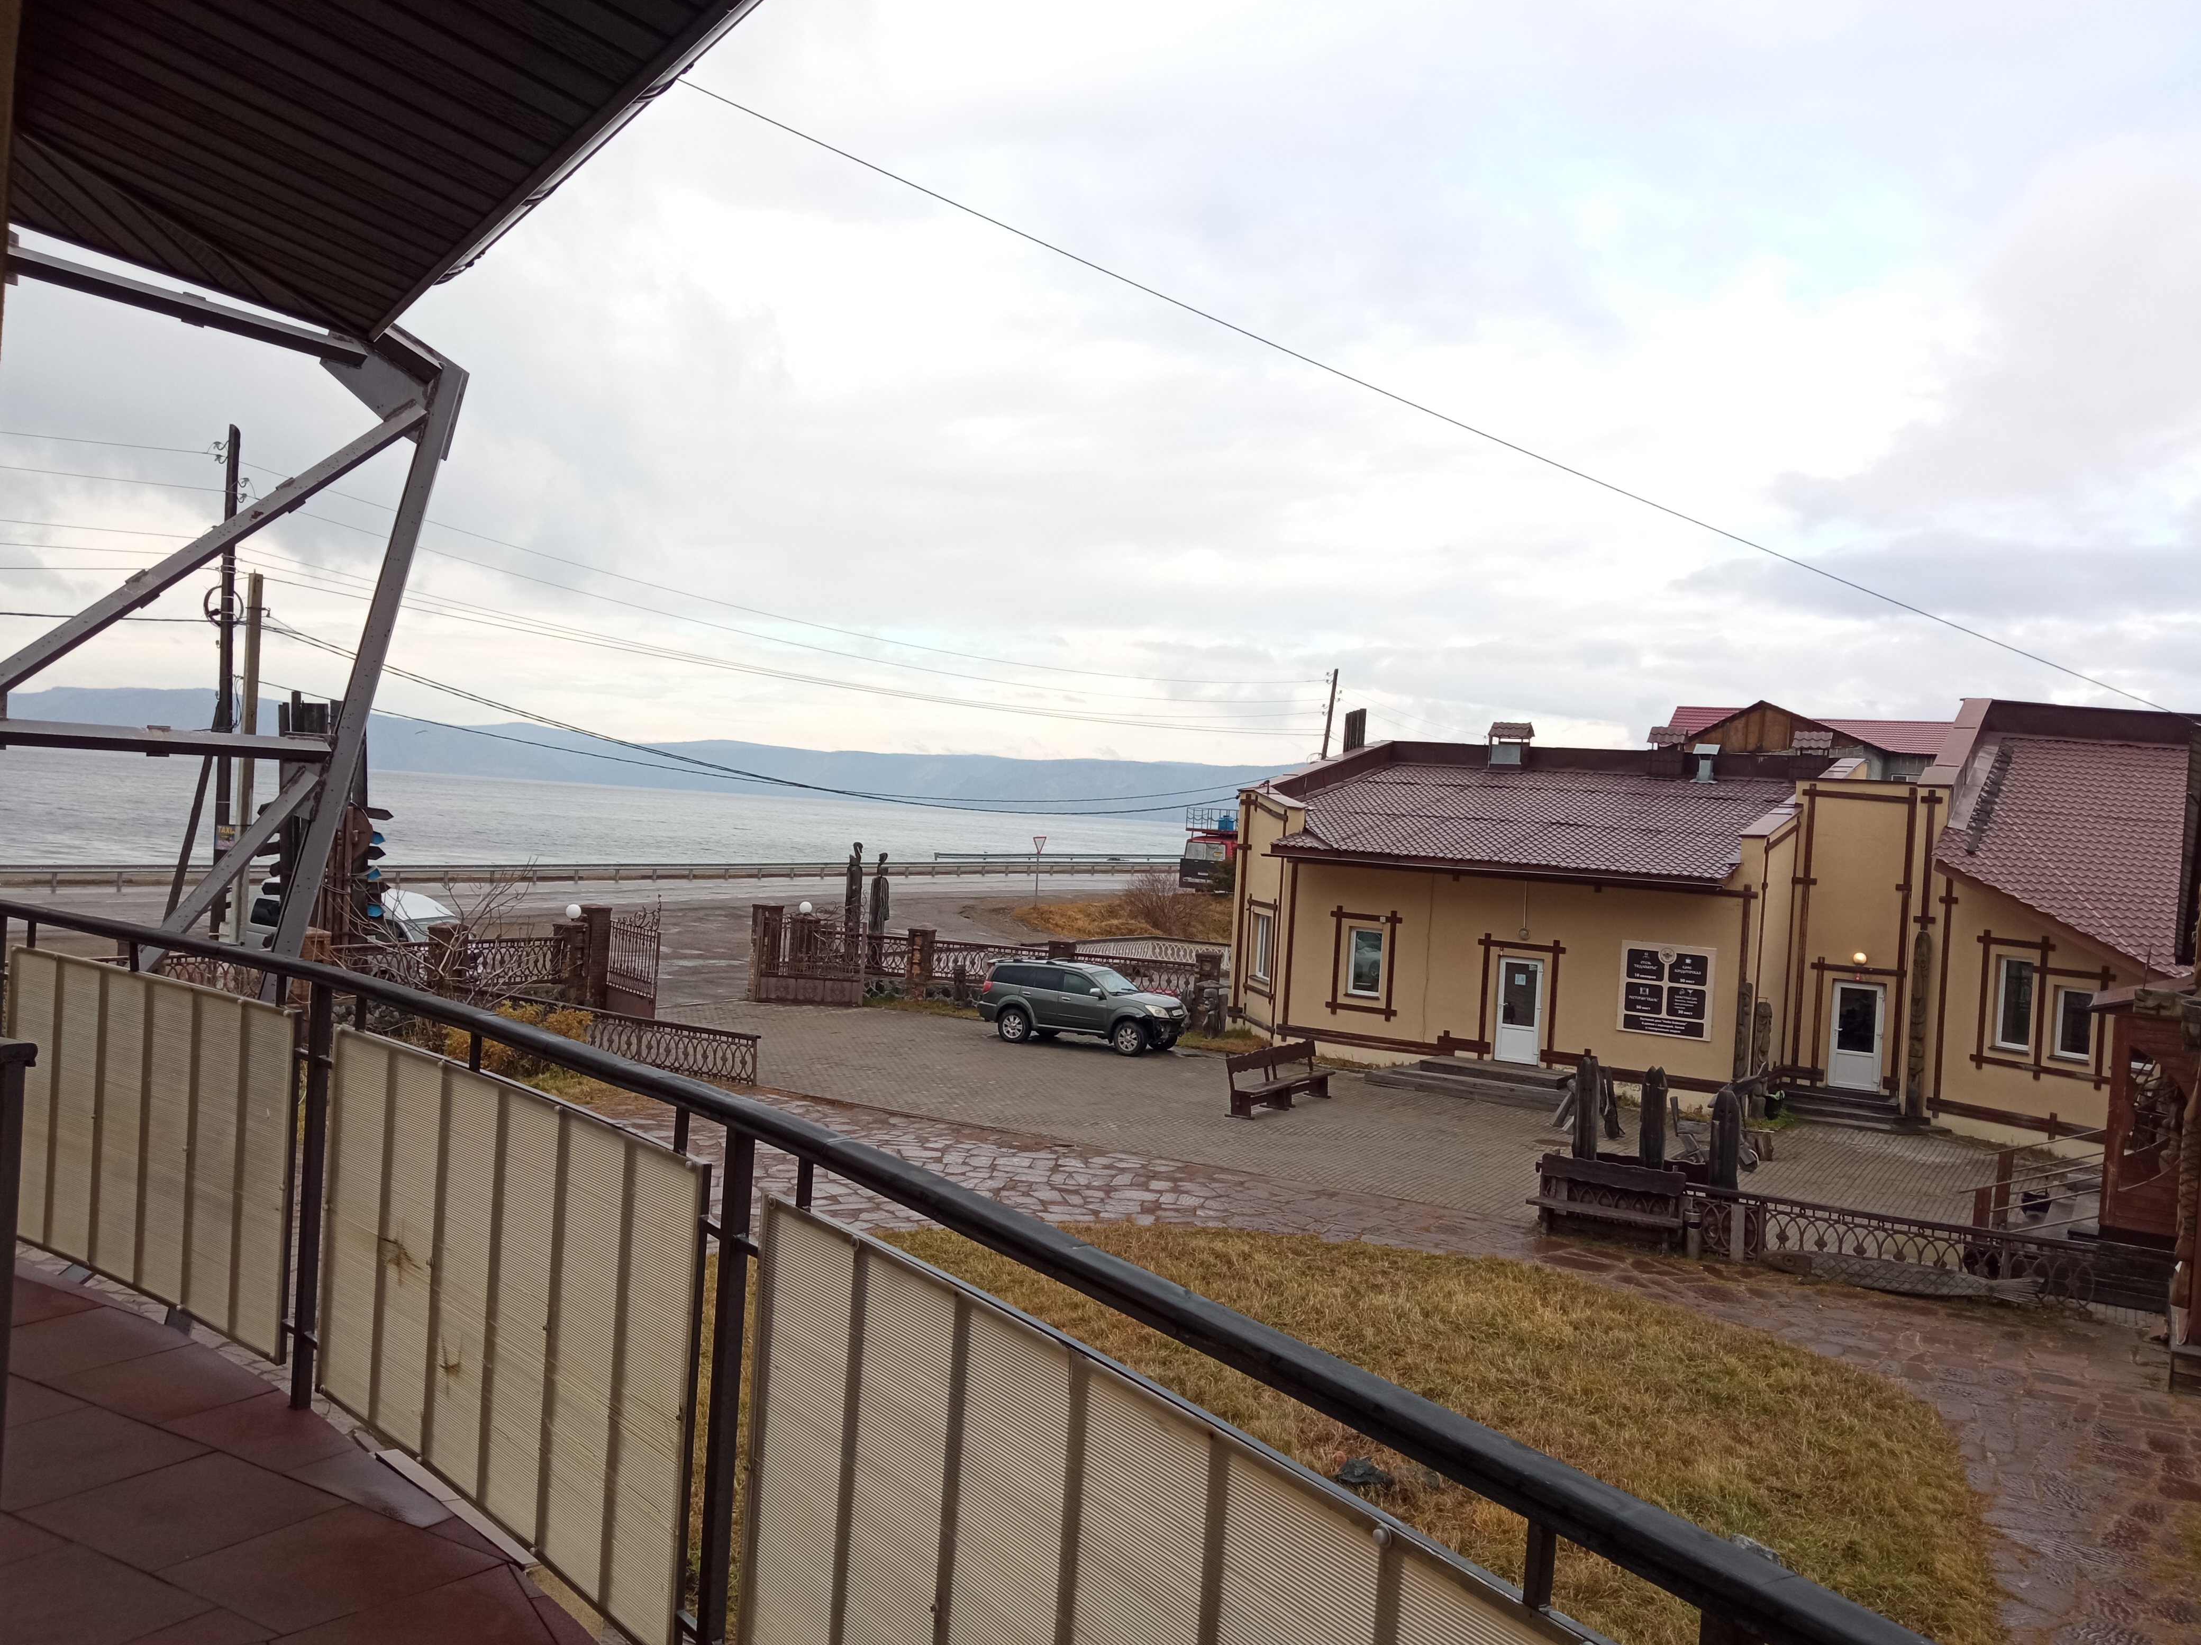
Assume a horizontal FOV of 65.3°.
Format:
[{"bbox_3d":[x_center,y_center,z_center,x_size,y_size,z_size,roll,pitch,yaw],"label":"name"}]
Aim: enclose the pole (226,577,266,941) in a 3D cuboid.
[{"bbox_3d":[-17.122,-0.613,34.304,0.280,8.810,0.280,3,0,-27],"label":"pole"}]

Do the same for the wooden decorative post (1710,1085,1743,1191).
[{"bbox_3d":[7.788,4.349,21.429,0.340,2.090,0.290,3,0,22],"label":"wooden decorative post"}]

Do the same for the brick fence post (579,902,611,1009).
[{"bbox_3d":[-11.004,2.978,37.328,0.480,2.330,0.480,4,1,39],"label":"brick fence post"}]

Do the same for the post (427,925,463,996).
[{"bbox_3d":[-13.716,3.084,35.930,0.510,1.820,0.510,4,0,33],"label":"post"}]

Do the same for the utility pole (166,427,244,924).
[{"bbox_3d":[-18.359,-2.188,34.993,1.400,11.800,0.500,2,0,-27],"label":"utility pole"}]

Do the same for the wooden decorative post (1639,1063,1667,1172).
[{"bbox_3d":[6.969,4.222,21.778,0.290,2.240,0.260,3,0,22],"label":"wooden decorative post"}]

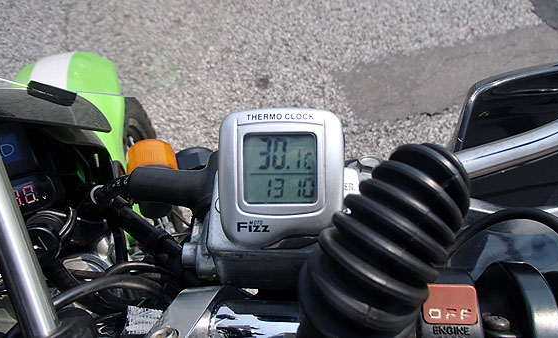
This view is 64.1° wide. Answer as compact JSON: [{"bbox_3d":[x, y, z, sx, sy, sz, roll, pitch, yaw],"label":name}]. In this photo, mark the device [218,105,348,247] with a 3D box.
[{"bbox_3d":[0.001,0.004,0.179,0.049,0.018,0.054,0,77,0],"label":"device"}]

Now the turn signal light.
[{"bbox_3d":[-0.152,0.008,0.535,0.060,0.056,0.070,-8,52,-6],"label":"turn signal light"}]

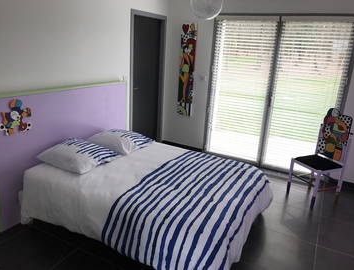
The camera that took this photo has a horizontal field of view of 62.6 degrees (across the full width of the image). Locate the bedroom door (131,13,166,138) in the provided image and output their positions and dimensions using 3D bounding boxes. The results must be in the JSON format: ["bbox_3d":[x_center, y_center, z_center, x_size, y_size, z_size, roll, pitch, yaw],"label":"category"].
[{"bbox_3d":[-0.472,-0.744,4.543,0.100,2.100,0.910,12,18,27],"label":"bedroom door"}]

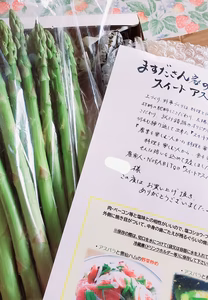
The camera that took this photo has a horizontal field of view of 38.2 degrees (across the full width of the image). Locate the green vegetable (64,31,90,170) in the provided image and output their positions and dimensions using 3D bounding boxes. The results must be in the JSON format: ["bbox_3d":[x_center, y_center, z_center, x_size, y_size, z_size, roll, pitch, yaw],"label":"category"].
[{"bbox_3d":[-0.018,-0.004,0.265,0.011,0.011,0.245,-8,72,-8],"label":"green vegetable"}]

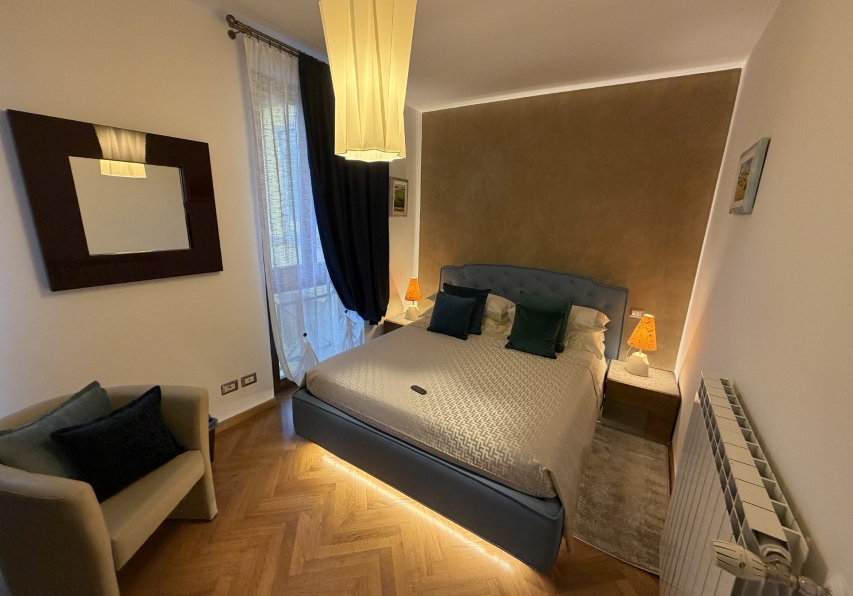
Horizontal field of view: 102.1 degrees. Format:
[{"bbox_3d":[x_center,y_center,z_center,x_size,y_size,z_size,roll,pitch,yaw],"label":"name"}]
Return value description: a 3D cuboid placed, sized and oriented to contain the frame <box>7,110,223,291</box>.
[{"bbox_3d":[-1.595,-0.497,1.909,0.032,0.796,0.805,11,17,32],"label":"frame"}]

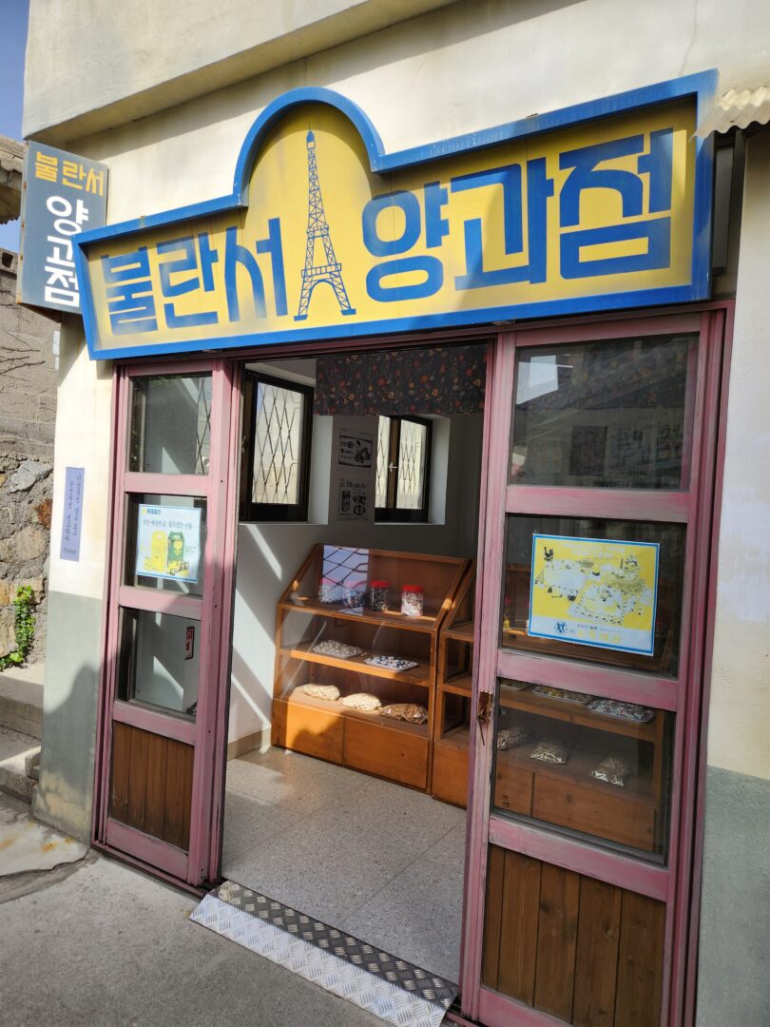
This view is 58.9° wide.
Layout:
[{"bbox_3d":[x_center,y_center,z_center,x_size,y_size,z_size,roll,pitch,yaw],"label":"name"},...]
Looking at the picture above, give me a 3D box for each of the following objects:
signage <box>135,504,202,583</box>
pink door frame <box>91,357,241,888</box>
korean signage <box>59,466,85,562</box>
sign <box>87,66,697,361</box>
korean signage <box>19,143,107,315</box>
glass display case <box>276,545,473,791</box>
[{"bbox_3d":[-0.891,0.120,2.797,0.364,0.297,0.015,3,1,31],"label":"signage"},{"bbox_3d":[-0.911,0.406,2.810,0.636,2.075,0.104,3,1,31],"label":"pink door frame"},{"bbox_3d":[-1.389,0.004,3.036,0.135,0.417,0.015,3,1,31],"label":"korean signage"},{"bbox_3d":[-0.241,-0.940,2.207,2.377,0.727,0.080,4,14,32],"label":"sign"},{"bbox_3d":[-1.417,-1.186,2.963,0.325,0.660,0.256,2,1,-35],"label":"korean signage"},{"bbox_3d":[-0.093,0.847,4.073,1.119,1.235,0.412,3,1,32],"label":"glass display case"}]

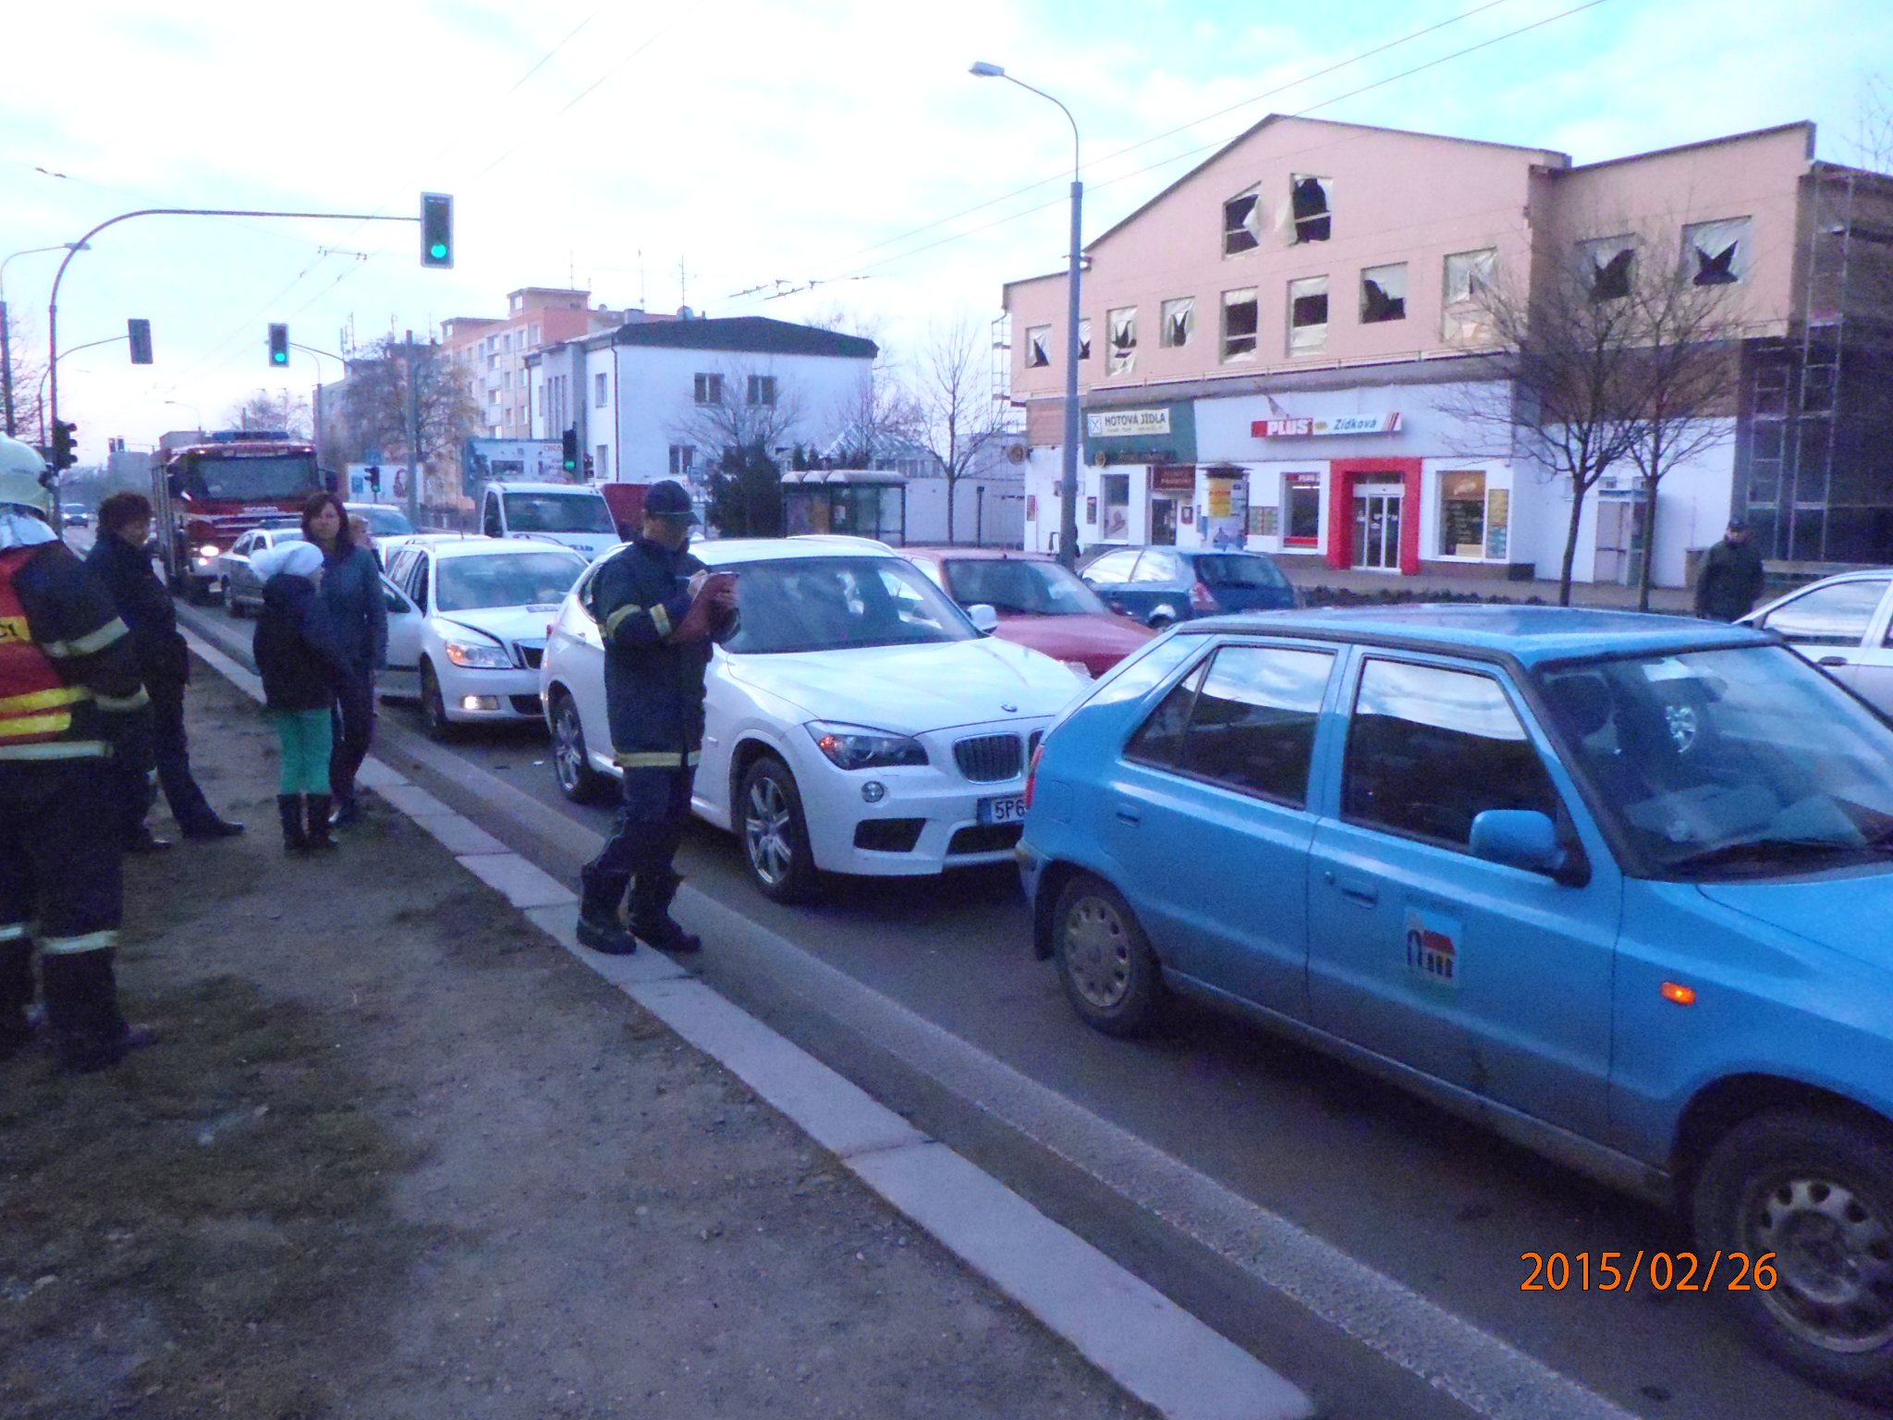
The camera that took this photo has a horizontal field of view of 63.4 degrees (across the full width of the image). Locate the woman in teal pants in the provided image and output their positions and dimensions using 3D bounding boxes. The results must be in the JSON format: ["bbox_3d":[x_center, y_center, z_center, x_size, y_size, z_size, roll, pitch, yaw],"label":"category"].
[{"bbox_3d":[-3.170,-0.078,7.433,0.430,1.470,0.340,6,9,37],"label":"woman in teal pants"}]

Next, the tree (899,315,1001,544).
[{"bbox_3d":[0.107,-9.455,53.532,3.500,8.440,3.500,0,7,0],"label":"tree"}]

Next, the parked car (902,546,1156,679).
[{"bbox_3d":[0.216,-0.584,12.563,1.670,1.430,3.950,-4,9,-31],"label":"parked car"}]

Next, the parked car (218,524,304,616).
[{"bbox_3d":[-10.765,-2.340,25.622,1.780,1.460,4.500,-5,9,-37],"label":"parked car"}]

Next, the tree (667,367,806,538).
[{"bbox_3d":[-7.534,-9.024,55.443,4.900,7.030,4.900,0,7,0],"label":"tree"}]

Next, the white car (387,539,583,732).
[{"bbox_3d":[-3.886,-0.739,13.307,1.800,1.470,4.550,-4,8,-30],"label":"white car"}]

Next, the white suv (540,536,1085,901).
[{"bbox_3d":[-0.799,-0.108,8.517,1.830,1.550,4.460,-4,9,-32],"label":"white suv"}]

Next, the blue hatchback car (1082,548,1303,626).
[{"bbox_3d":[2.676,-1.388,19.441,1.680,1.430,3.980,-4,8,-29],"label":"blue hatchback car"}]

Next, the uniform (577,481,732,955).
[{"bbox_3d":[-1.115,0.005,5.809,0.560,1.760,0.560,5,9,34],"label":"uniform"}]

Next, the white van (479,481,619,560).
[{"bbox_3d":[-6.430,-2.394,23.536,2.020,2.160,5.300,-4,9,-31],"label":"white van"}]

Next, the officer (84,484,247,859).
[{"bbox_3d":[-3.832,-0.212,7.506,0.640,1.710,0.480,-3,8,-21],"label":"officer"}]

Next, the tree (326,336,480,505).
[{"bbox_3d":[-32.684,-16.488,92.768,9.200,12.170,9.200,-4,8,-30],"label":"tree"}]

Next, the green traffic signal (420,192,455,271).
[{"bbox_3d":[-9.075,-8.543,27.300,0.580,1.340,0.350,-3,8,-25],"label":"green traffic signal"}]

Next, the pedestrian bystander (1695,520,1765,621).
[{"bbox_3d":[8.008,-1.088,15.689,0.640,1.720,0.360,5,9,31],"label":"pedestrian bystander"}]

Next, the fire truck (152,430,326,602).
[{"bbox_3d":[-15.531,-4.204,33.197,2.500,3.200,8.000,-4,8,-30],"label":"fire truck"}]

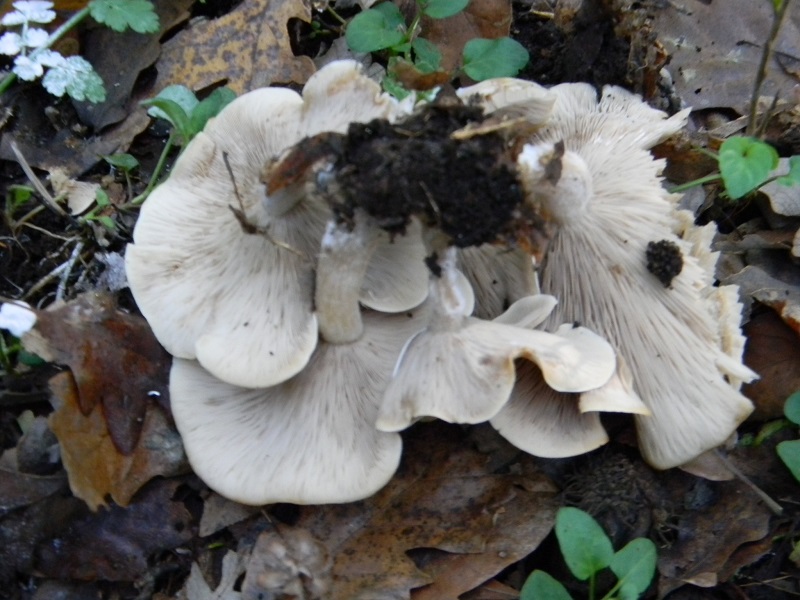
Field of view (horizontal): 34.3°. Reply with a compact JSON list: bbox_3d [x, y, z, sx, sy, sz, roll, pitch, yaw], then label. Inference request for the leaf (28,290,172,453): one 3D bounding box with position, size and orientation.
[{"bbox_3d":[-0.120,0.029,0.521,0.064,0.016,0.071,-6,60,-3],"label":"leaf"}]

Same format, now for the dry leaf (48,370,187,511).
[{"bbox_3d":[-0.110,0.052,0.509,0.057,0.015,0.068,-6,60,-3],"label":"dry leaf"}]

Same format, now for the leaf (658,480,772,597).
[{"bbox_3d":[0.118,0.089,0.485,0.044,0.012,0.045,0,57,0],"label":"leaf"}]

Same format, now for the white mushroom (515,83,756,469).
[{"bbox_3d":[0.094,-0.010,0.523,0.087,0.052,0.148,-9,62,-1],"label":"white mushroom"}]

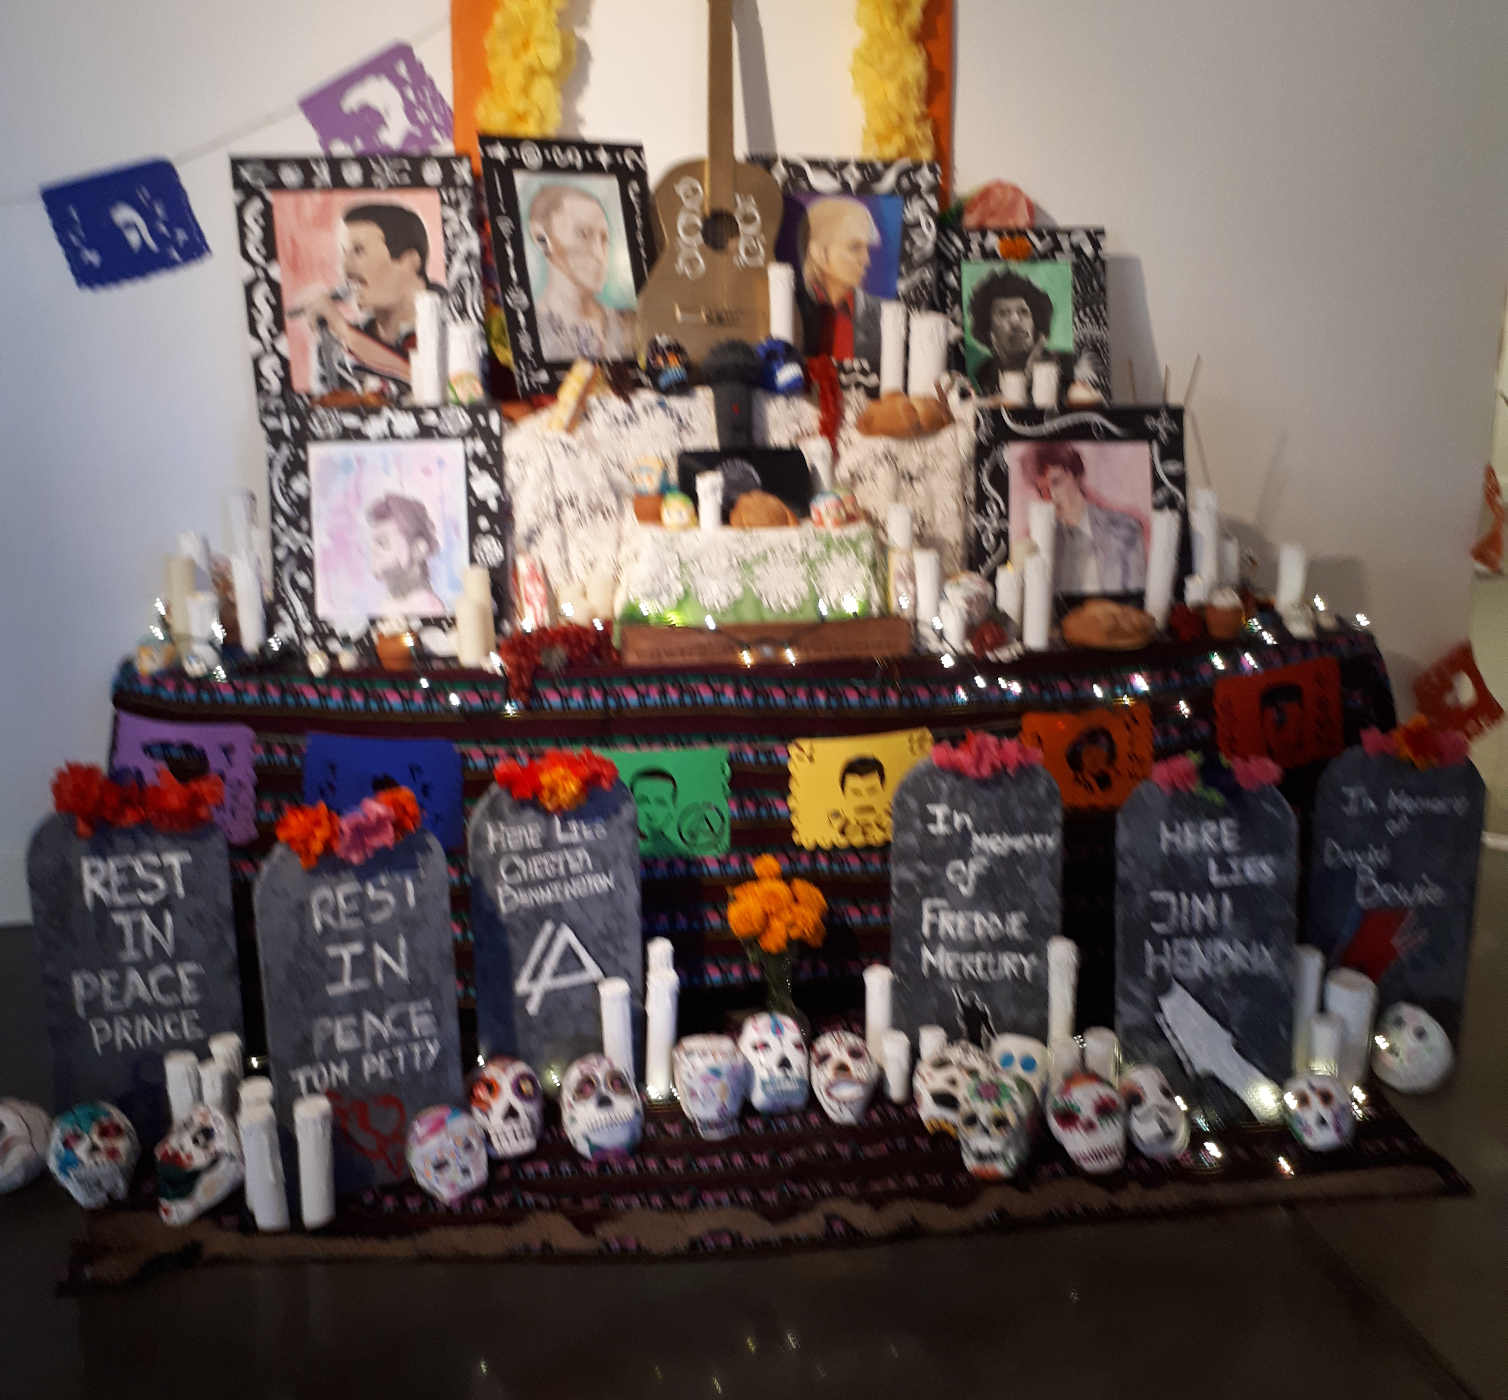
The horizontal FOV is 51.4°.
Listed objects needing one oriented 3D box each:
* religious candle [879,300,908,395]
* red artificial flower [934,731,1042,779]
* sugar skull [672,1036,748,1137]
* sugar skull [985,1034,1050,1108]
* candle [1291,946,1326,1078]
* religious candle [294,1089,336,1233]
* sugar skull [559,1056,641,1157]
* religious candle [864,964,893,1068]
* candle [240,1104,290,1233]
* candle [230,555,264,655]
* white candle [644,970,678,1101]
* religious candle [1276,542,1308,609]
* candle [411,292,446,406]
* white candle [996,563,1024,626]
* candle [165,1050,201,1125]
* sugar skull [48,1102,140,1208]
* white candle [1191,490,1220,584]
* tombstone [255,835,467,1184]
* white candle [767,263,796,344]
[{"bbox_3d":[0.262,-0.638,2.955,0.046,0.223,0.046,-2,16,-2],"label":"religious candle"},{"bbox_3d":[0.431,0.105,2.917,0.195,0.080,0.085,-3,16,-5],"label":"red artificial flower"},{"bbox_3d":[-0.069,0.629,2.543,0.125,0.155,0.135,-2,4,-2],"label":"sugar skull"},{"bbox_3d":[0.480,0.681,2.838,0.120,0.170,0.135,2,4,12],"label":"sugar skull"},{"bbox_3d":[1.000,0.568,2.837,0.053,0.255,0.053,-2,12,-6],"label":"candle"},{"bbox_3d":[-0.702,0.736,2.509,0.050,0.217,0.050,-2,15,-6],"label":"religious candle"},{"bbox_3d":[-0.258,0.690,2.670,0.135,0.165,0.145,-3,-10,-7],"label":"sugar skull"},{"bbox_3d":[0.213,0.555,2.678,0.043,0.206,0.043,-2,16,-2],"label":"religious candle"},{"bbox_3d":[-0.725,0.693,2.322,0.048,0.186,0.048,-2,16,-2],"label":"candle"},{"bbox_3d":[-0.878,-0.166,2.719,0.046,0.166,0.046,-2,16,-2],"label":"candle"},{"bbox_3d":[-0.172,0.620,2.900,0.053,0.232,0.053,-2,15,-6],"label":"white candle"},{"bbox_3d":[1.154,-0.250,3.364,0.056,0.160,0.056,-3,16,-5],"label":"religious candle"},{"bbox_3d":[-0.682,-0.732,3.289,0.057,0.232,0.057,-2,15,-6],"label":"candle"},{"bbox_3d":[0.550,-0.224,3.366,0.053,0.145,0.053,-3,16,-5],"label":"white candle"},{"bbox_3d":[-0.951,0.682,2.638,0.053,0.186,0.053,-2,12,-6],"label":"candle"},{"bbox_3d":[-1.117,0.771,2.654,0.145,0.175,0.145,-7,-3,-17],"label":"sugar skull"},{"bbox_3d":[0.864,-0.299,2.960,0.045,0.199,0.045,-2,16,-2],"label":"white candle"},{"bbox_3d":[-0.637,0.502,2.578,0.307,0.630,0.035,-3,15,-10],"label":"tombstone"},{"bbox_3d":[0.059,-0.820,3.356,0.055,0.225,0.055,-2,15,-6],"label":"white candle"}]

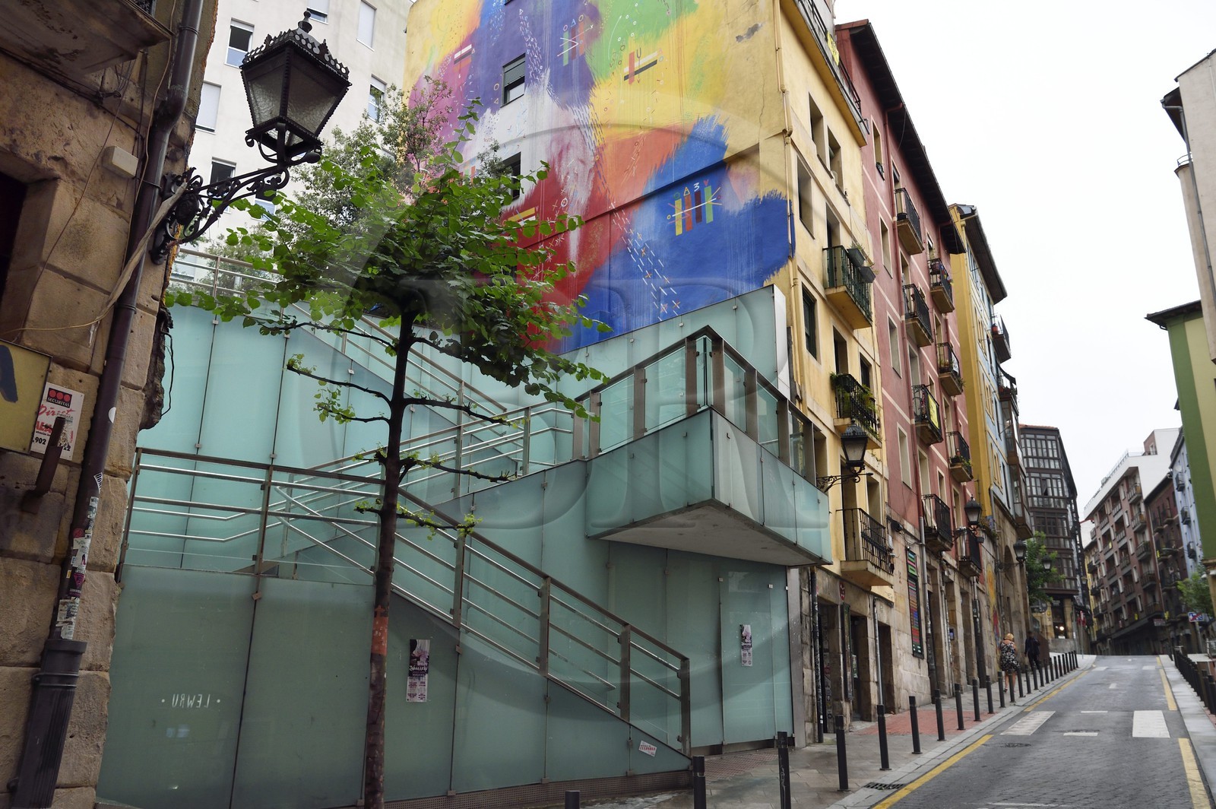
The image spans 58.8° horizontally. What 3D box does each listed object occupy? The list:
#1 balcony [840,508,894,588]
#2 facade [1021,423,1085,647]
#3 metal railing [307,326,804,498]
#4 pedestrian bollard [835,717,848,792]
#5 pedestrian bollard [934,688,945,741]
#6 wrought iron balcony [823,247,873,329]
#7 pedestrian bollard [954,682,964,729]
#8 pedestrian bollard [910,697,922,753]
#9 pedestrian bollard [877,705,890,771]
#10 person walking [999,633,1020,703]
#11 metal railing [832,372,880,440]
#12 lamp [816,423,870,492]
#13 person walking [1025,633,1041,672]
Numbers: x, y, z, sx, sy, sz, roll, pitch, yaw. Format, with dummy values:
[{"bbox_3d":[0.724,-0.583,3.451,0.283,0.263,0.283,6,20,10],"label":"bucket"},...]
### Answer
[{"bbox_3d":[5.383,3.010,22.468,0.560,1.260,2.030,-9,-21,27],"label":"balcony"},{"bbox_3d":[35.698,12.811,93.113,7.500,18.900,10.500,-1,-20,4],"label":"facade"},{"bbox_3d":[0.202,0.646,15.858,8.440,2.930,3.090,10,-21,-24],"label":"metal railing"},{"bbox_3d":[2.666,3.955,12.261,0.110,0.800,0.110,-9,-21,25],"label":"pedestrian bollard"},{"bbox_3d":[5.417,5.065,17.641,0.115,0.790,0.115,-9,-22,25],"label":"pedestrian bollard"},{"bbox_3d":[5.498,-2.670,24.645,0.450,1.020,2.190,-9,-21,27],"label":"wrought iron balcony"},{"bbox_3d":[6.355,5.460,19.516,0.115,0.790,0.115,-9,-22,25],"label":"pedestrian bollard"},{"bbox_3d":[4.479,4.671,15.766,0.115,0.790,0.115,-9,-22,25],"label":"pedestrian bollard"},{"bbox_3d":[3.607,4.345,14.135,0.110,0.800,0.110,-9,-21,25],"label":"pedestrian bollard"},{"bbox_3d":[11.664,7.507,31.413,0.530,1.680,0.420,-9,-22,25],"label":"person walking"},{"bbox_3d":[5.501,0.198,23.759,0.420,1.100,2.150,-9,-21,27],"label":"metal railing"},{"bbox_3d":[4.468,0.996,20.565,1.100,1.380,0.480,-9,-22,27],"label":"lamp"},{"bbox_3d":[17.709,10.344,45.000,0.600,1.750,0.450,-9,-22,25],"label":"person walking"}]

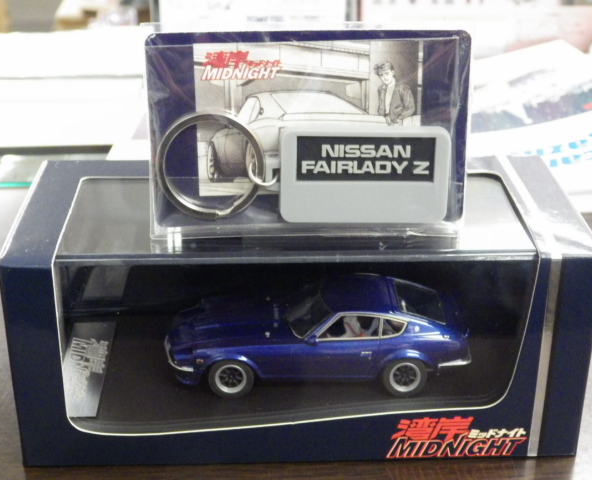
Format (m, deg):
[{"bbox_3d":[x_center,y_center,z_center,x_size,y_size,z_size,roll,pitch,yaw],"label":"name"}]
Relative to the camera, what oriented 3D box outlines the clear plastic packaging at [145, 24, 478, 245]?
[{"bbox_3d":[0.003,-0.029,0.301,0.086,0.058,0.010,0,21,-1],"label":"clear plastic packaging"}]

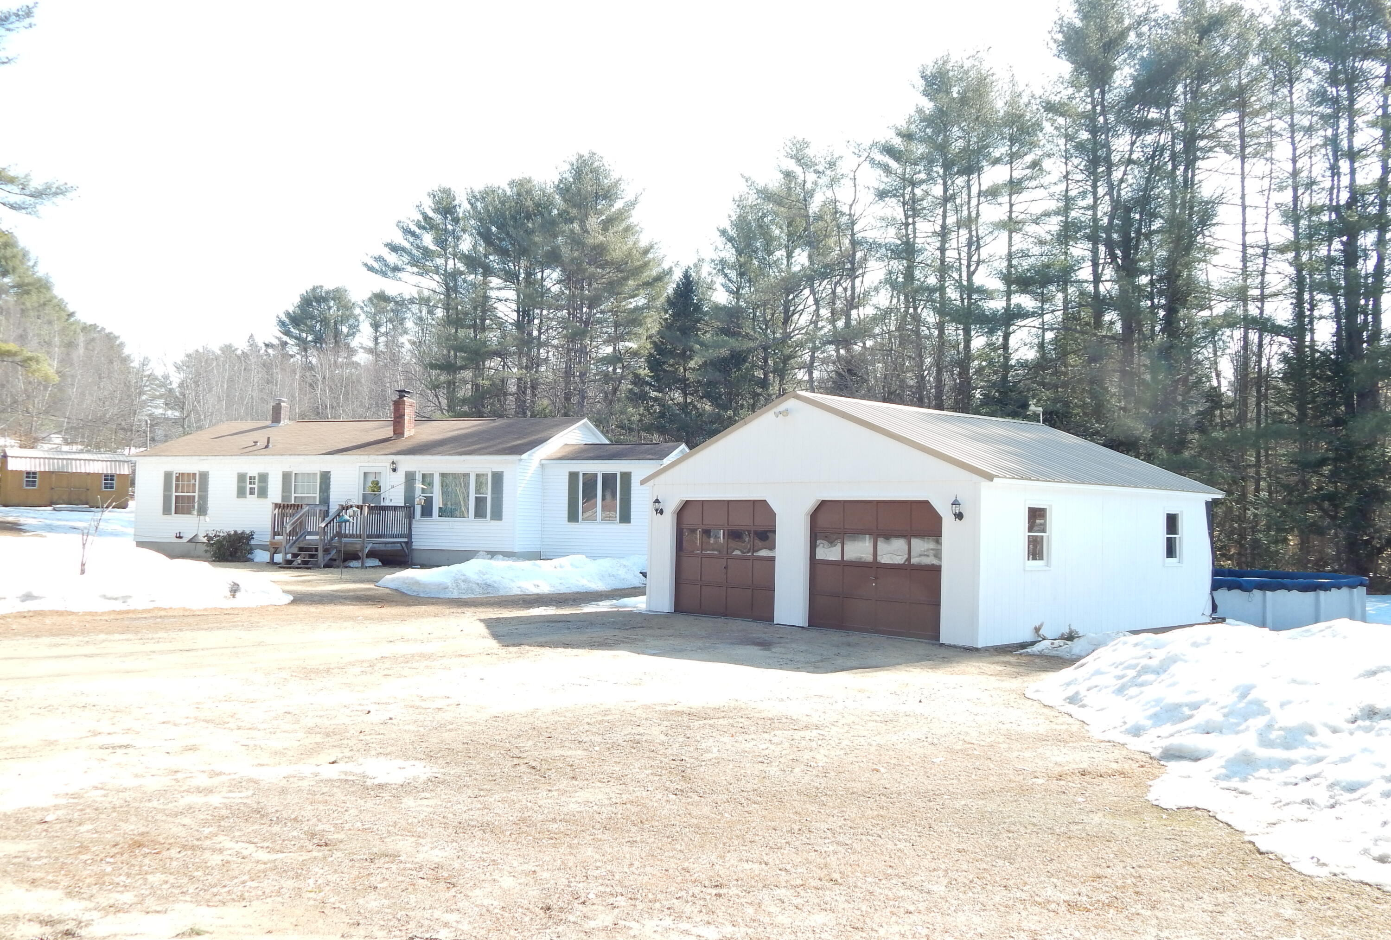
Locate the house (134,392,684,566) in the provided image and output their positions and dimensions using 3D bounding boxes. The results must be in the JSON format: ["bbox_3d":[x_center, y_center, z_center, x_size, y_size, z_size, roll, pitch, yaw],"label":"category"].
[{"bbox_3d":[-8.663,0.415,37.832,17.937,5.270,9.880,0,-3,18],"label":"house"}]

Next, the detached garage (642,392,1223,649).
[{"bbox_3d":[4.774,0.835,22.264,8.718,4.034,7.753,4,-3,-44],"label":"detached garage"}]

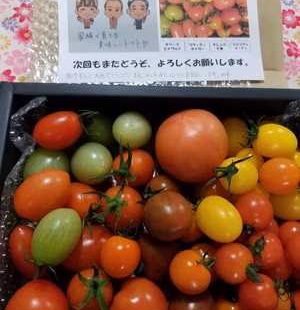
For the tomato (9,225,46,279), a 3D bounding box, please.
[{"bbox_3d":[-0.107,0.086,0.264,0.034,0.034,0.049,-23,76,-6],"label":"tomato"}]

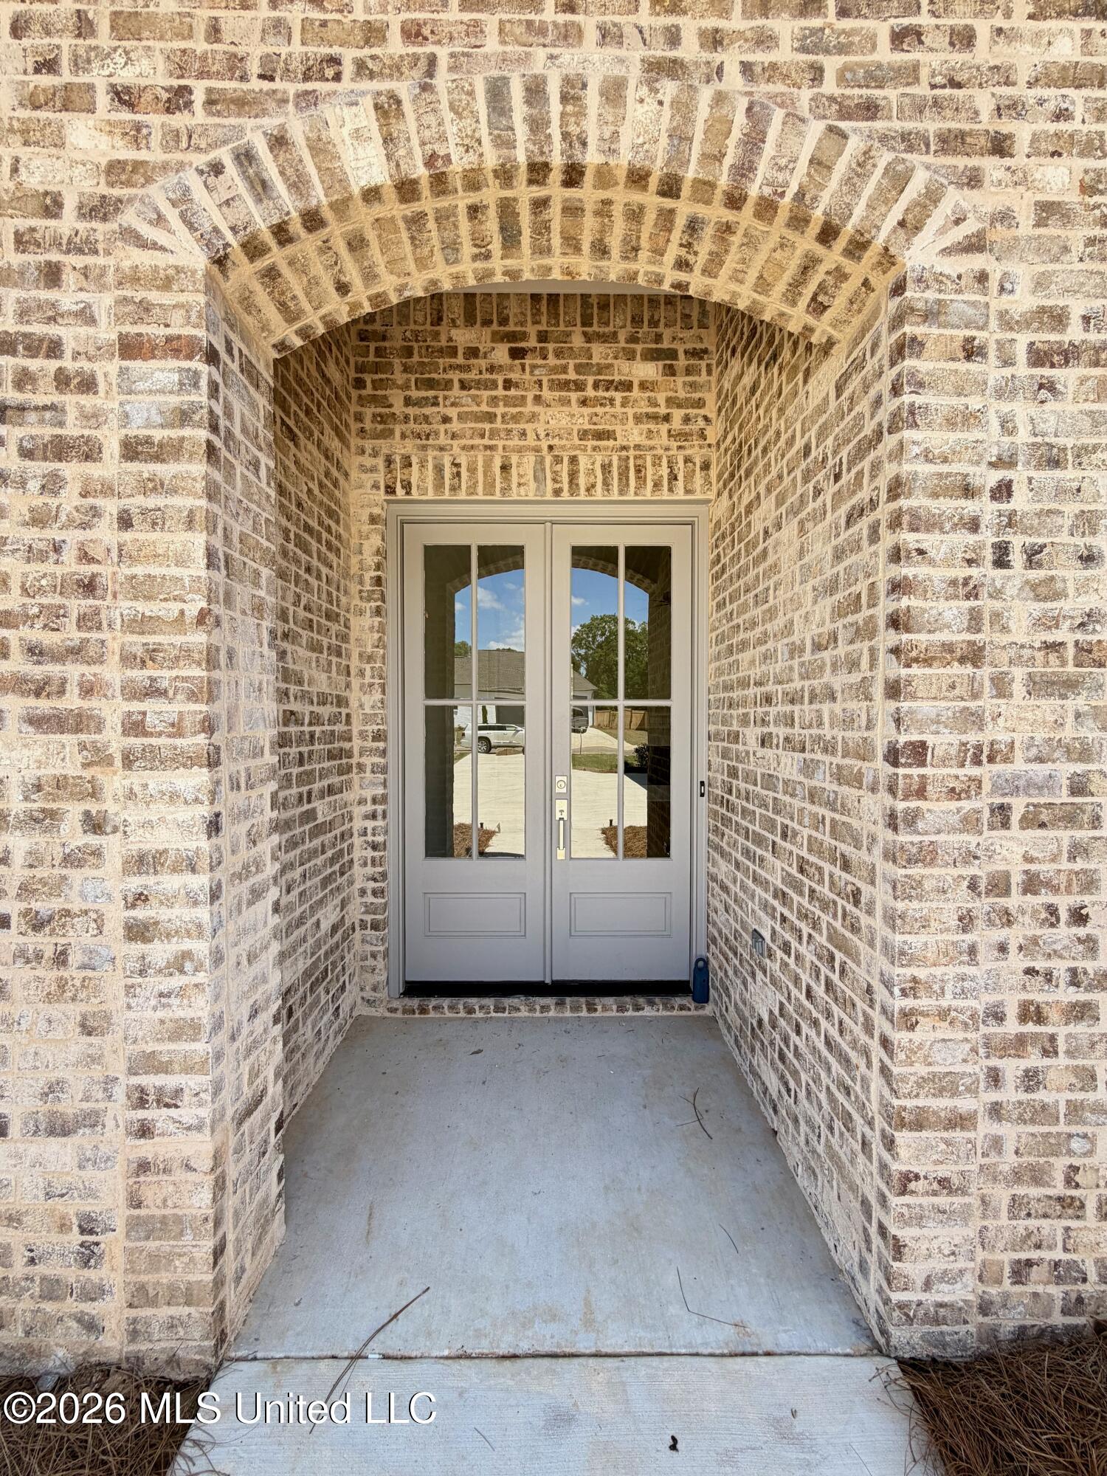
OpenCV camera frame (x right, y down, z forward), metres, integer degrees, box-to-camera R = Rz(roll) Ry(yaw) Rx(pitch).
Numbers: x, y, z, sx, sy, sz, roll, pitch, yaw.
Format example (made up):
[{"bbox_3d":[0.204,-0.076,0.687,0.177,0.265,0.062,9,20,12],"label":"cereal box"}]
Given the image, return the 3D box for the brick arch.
[{"bbox_3d":[-0.010,-1.355,1.600,2.060,0.470,0.340,0,1,0],"label":"brick arch"}]

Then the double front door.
[{"bbox_3d":[-0.027,0.080,3.190,1.550,2.460,0.090,0,1,0],"label":"double front door"}]

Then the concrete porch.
[{"bbox_3d":[-0.085,1.525,2.160,1.800,0.130,1.820,0,1,0],"label":"concrete porch"}]

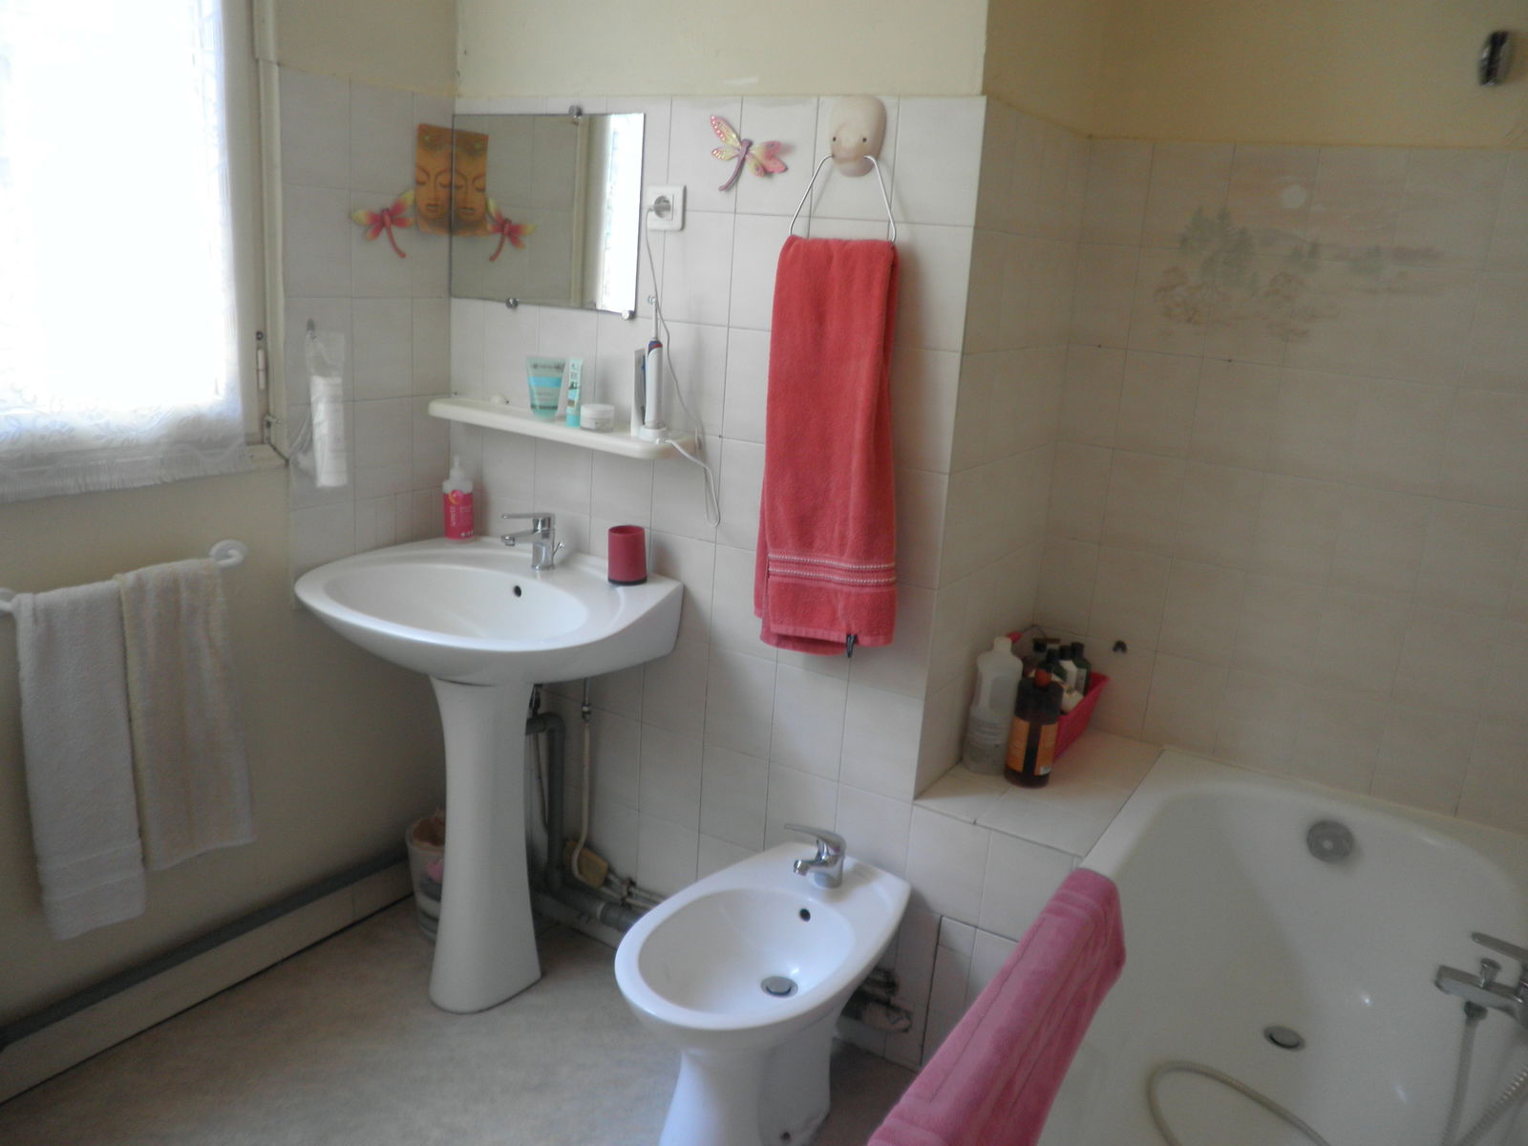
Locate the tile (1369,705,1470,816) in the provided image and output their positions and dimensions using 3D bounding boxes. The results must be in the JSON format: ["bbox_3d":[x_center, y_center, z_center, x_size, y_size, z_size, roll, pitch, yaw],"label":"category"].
[{"bbox_3d":[1.233,0.353,2.153,0.149,0.201,0.010,13,18,29],"label":"tile"}]

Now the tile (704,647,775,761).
[{"bbox_3d":[-0.043,0.247,2.215,0.150,0.200,0.010,12,17,28],"label":"tile"}]

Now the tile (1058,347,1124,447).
[{"bbox_3d":[0.686,-0.366,2.399,0.116,0.201,0.010,12,17,28],"label":"tile"}]

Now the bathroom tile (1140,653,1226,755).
[{"bbox_3d":[0.887,0.274,2.419,0.148,0.201,0.010,12,17,28],"label":"bathroom tile"}]

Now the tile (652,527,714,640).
[{"bbox_3d":[-0.158,0.026,2.232,0.149,0.201,0.010,13,18,28],"label":"tile"}]

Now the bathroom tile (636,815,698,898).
[{"bbox_3d":[-0.204,0.614,2.421,0.148,0.201,0.010,12,17,28],"label":"bathroom tile"}]

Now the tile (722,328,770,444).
[{"bbox_3d":[-0.003,-0.335,2.088,0.150,0.200,0.010,12,17,28],"label":"tile"}]

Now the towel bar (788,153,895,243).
[{"bbox_3d":[0.130,-0.604,1.858,0.201,0.140,0.025,12,17,28],"label":"towel bar"}]

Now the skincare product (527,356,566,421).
[{"bbox_3d":[-0.427,-0.364,2.268,0.078,0.117,0.044,2,15,-8],"label":"skincare product"}]

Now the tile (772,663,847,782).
[{"bbox_3d":[0.085,0.278,2.145,0.149,0.200,0.010,12,17,29],"label":"tile"}]

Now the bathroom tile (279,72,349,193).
[{"bbox_3d":[-0.805,-0.792,2.057,0.010,0.201,0.149,13,18,31],"label":"bathroom tile"}]

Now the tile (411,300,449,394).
[{"bbox_3d":[-0.692,-0.466,2.379,0.010,0.201,0.099,13,18,31],"label":"tile"}]

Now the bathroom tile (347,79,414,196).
[{"bbox_3d":[-0.738,-0.835,2.205,0.010,0.191,0.148,12,17,28],"label":"bathroom tile"}]

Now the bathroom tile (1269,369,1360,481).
[{"bbox_3d":[1.016,-0.270,2.105,0.150,0.200,0.010,13,18,31],"label":"bathroom tile"}]

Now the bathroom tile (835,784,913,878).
[{"bbox_3d":[0.200,0.498,2.126,0.149,0.200,0.010,12,17,29],"label":"bathroom tile"}]

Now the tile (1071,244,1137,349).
[{"bbox_3d":[0.679,-0.550,2.289,0.118,0.200,0.010,12,17,29],"label":"tile"}]

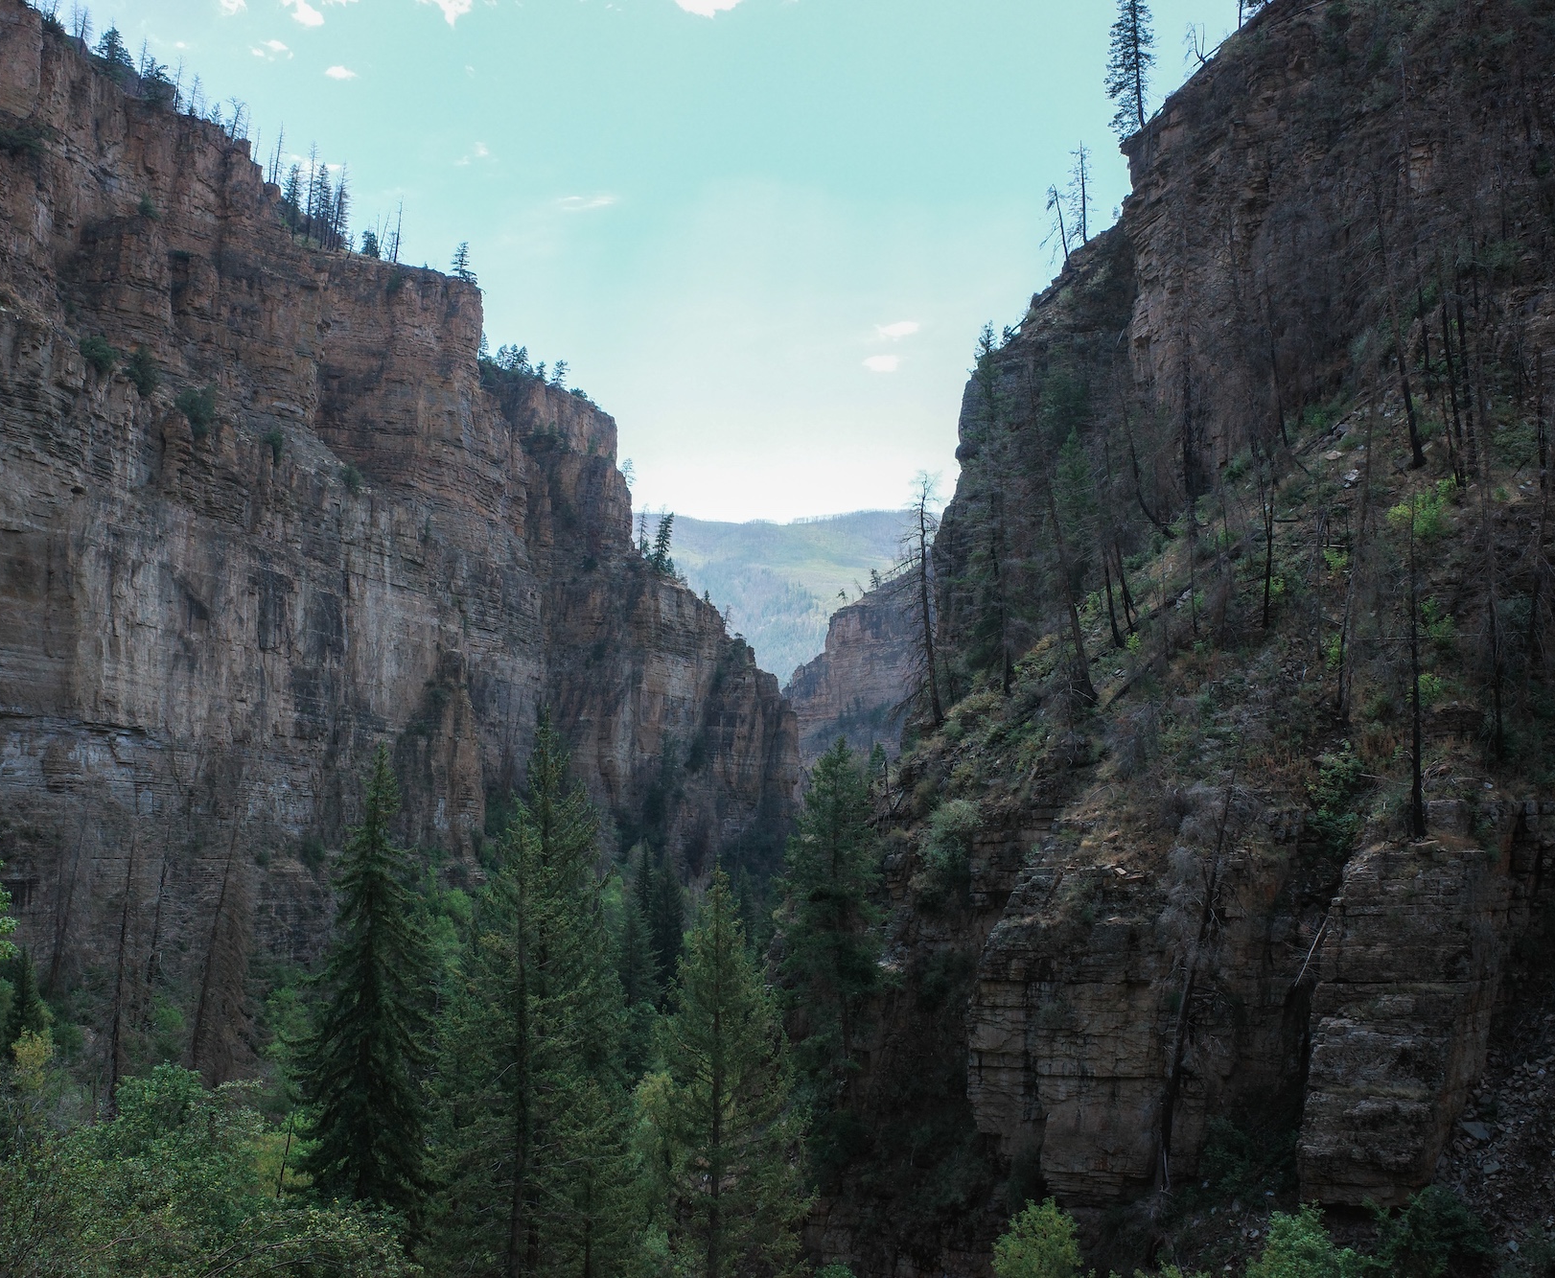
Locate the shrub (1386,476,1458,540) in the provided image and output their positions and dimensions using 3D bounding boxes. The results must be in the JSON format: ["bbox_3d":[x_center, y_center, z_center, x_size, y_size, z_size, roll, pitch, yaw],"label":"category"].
[{"bbox_3d":[32.000,-6.470,74.000,3.320,3.130,2.990,-4,-9,24],"label":"shrub"}]

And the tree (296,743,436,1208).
[{"bbox_3d":[-16.360,13.520,59.000,5.460,18.610,5.460,2,-8,-15],"label":"tree"}]

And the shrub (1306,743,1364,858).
[{"bbox_3d":[22.420,6.470,60.000,2.280,4.530,2.280,-3,-9,20],"label":"shrub"}]

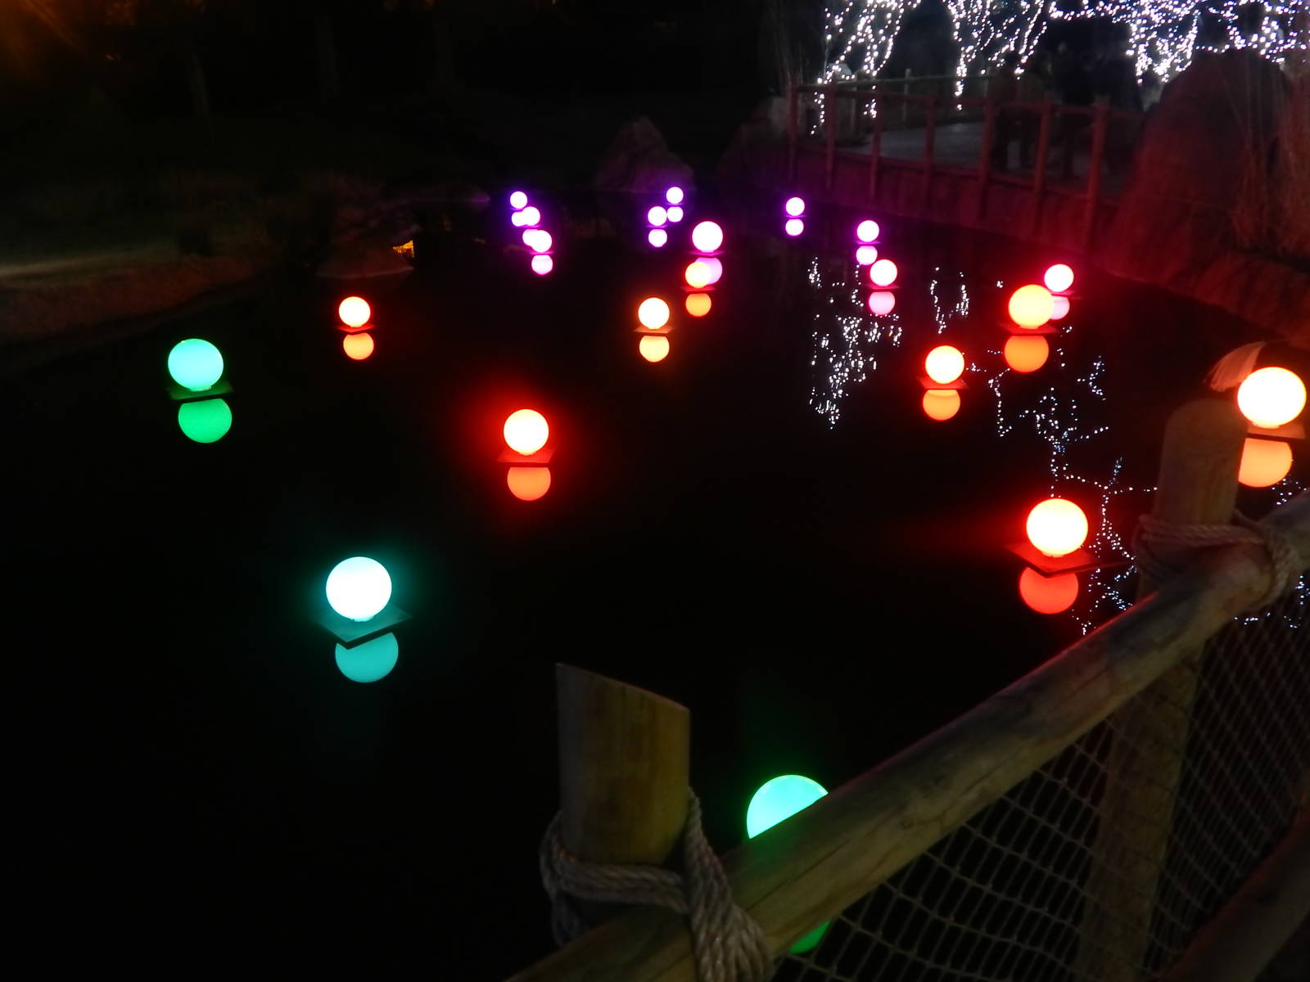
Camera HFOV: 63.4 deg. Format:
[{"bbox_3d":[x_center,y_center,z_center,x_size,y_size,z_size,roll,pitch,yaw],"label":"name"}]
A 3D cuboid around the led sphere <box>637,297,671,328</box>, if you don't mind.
[{"bbox_3d":[-0.011,-1.728,10.309,0.289,0.289,0.289,-1,22,0],"label":"led sphere"}]

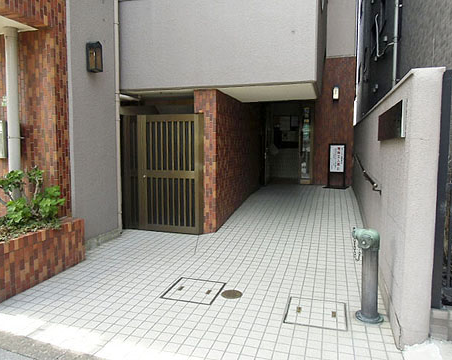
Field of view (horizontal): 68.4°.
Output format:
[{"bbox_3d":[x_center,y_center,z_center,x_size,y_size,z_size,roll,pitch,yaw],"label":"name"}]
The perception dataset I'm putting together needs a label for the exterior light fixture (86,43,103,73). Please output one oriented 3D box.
[{"bbox_3d":[-1.599,-1.482,4.058,0.140,0.370,0.130,1,6,17],"label":"exterior light fixture"}]

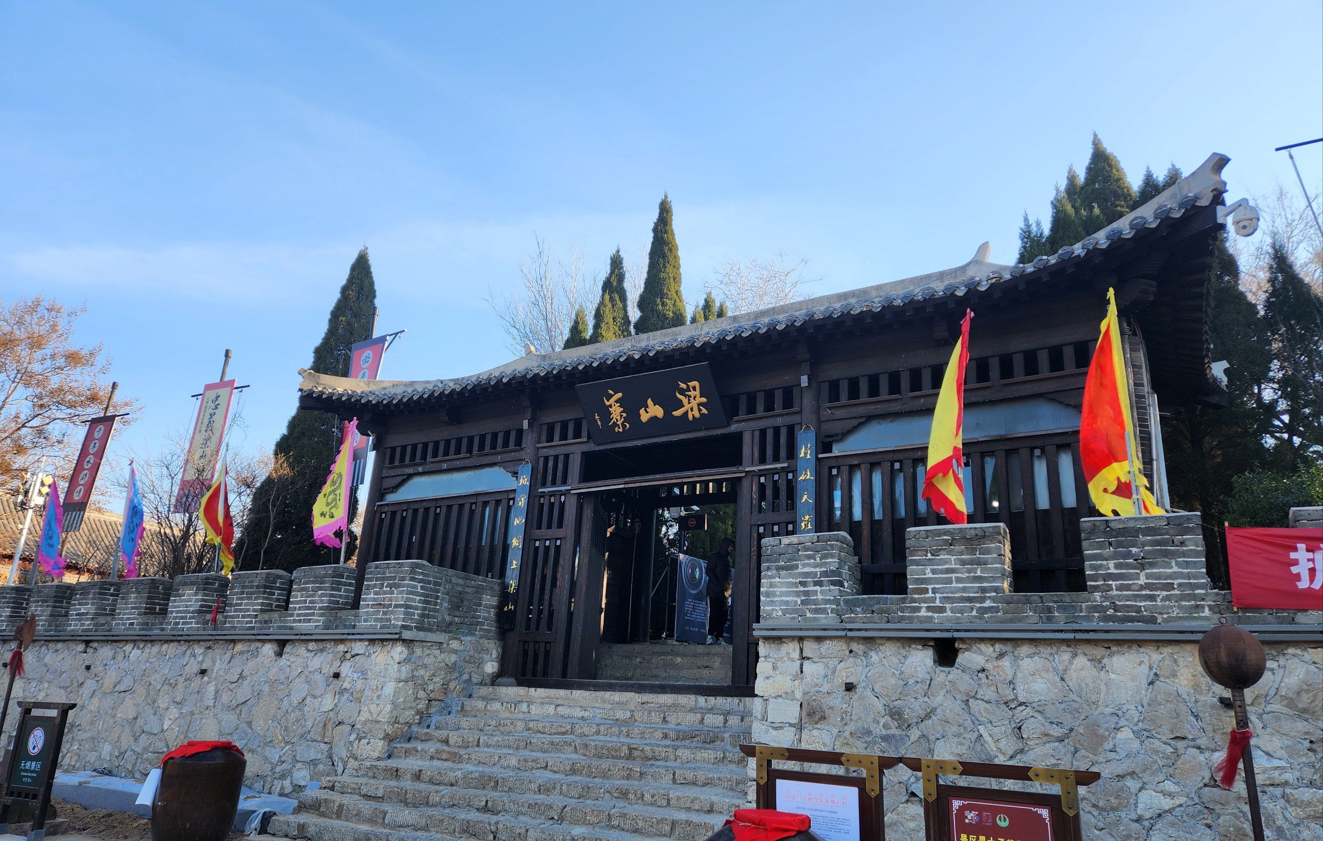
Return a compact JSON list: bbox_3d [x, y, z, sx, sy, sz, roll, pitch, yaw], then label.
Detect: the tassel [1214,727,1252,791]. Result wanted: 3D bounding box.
[{"bbox_3d":[3.505,2.067,5.386,0.190,0.340,0.120,-8,-22,30],"label":"tassel"}]

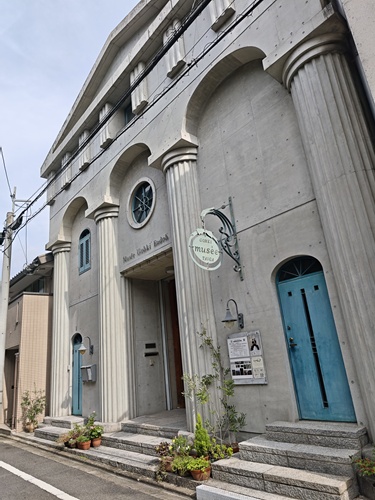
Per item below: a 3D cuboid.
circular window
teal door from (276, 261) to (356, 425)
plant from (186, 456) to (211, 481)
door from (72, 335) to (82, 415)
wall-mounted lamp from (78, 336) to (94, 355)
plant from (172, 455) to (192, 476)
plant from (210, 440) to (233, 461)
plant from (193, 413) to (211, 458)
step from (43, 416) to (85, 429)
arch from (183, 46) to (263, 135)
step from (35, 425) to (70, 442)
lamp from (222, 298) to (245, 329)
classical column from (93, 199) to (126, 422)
[{"bbox_3d":[-1.170,-1.160,8.296,0.140,1.230,1.235,11,-24,-40],"label":"circular window"},{"bbox_3d":[1.717,1.236,4.794,0.200,2.265,0.830,11,-25,-40],"label":"teal door"},{"bbox_3d":[0.140,2.679,4.094,0.289,0.224,0.289,-5,-19,-2],"label":"plant"},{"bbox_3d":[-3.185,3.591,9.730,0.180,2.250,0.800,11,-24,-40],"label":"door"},{"bbox_3d":[-2.819,2.607,9.082,0.420,0.477,0.250,11,-24,-40],"label":"wall-mounted lamp"},{"bbox_3d":[-0.055,2.901,4.532,0.300,0.280,0.300,-5,-19,-2],"label":"plant"},{"bbox_3d":[0.449,2.722,4.456,0.280,0.290,0.280,11,-24,-40],"label":"plant"},{"bbox_3d":[0.188,2.604,4.547,0.249,0.637,0.249,-5,-19,-2],"label":"plant"},{"bbox_3d":[-3.264,4.619,8.953,0.573,0.154,1.714,11,-25,-40],"label":"step"},{"bbox_3d":[0.708,-3.156,6.471,0.430,0.840,2.210,11,-25,-40],"label":"arch"},{"bbox_3d":[-3.432,4.796,8.664,0.500,0.158,1.630,11,-25,-40],"label":"step"},{"bbox_3d":[0.711,1.018,5.303,0.420,0.477,0.250,11,-24,-40],"label":"lamp"},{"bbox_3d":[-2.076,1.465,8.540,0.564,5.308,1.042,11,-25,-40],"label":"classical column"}]

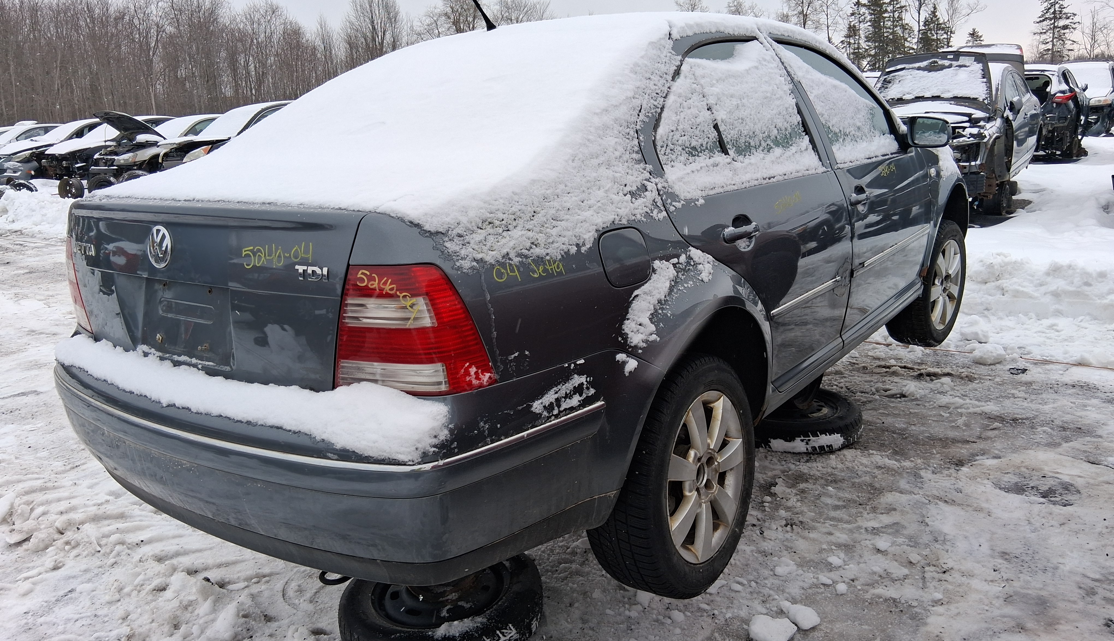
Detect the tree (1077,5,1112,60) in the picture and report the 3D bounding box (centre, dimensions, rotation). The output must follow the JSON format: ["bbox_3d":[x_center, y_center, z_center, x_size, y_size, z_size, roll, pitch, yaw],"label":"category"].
[{"bbox_3d":[41.783,-20.432,65.000,3.000,7.920,3.000,-3,13,0],"label":"tree"}]

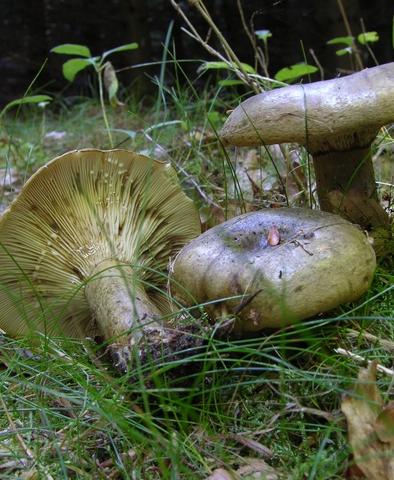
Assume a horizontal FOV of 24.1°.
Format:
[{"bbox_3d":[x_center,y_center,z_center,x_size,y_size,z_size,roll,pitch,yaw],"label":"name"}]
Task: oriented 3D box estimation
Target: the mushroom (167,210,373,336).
[{"bbox_3d":[0.034,0.015,0.415,0.092,0.042,0.088,-4,25,2],"label":"mushroom"}]

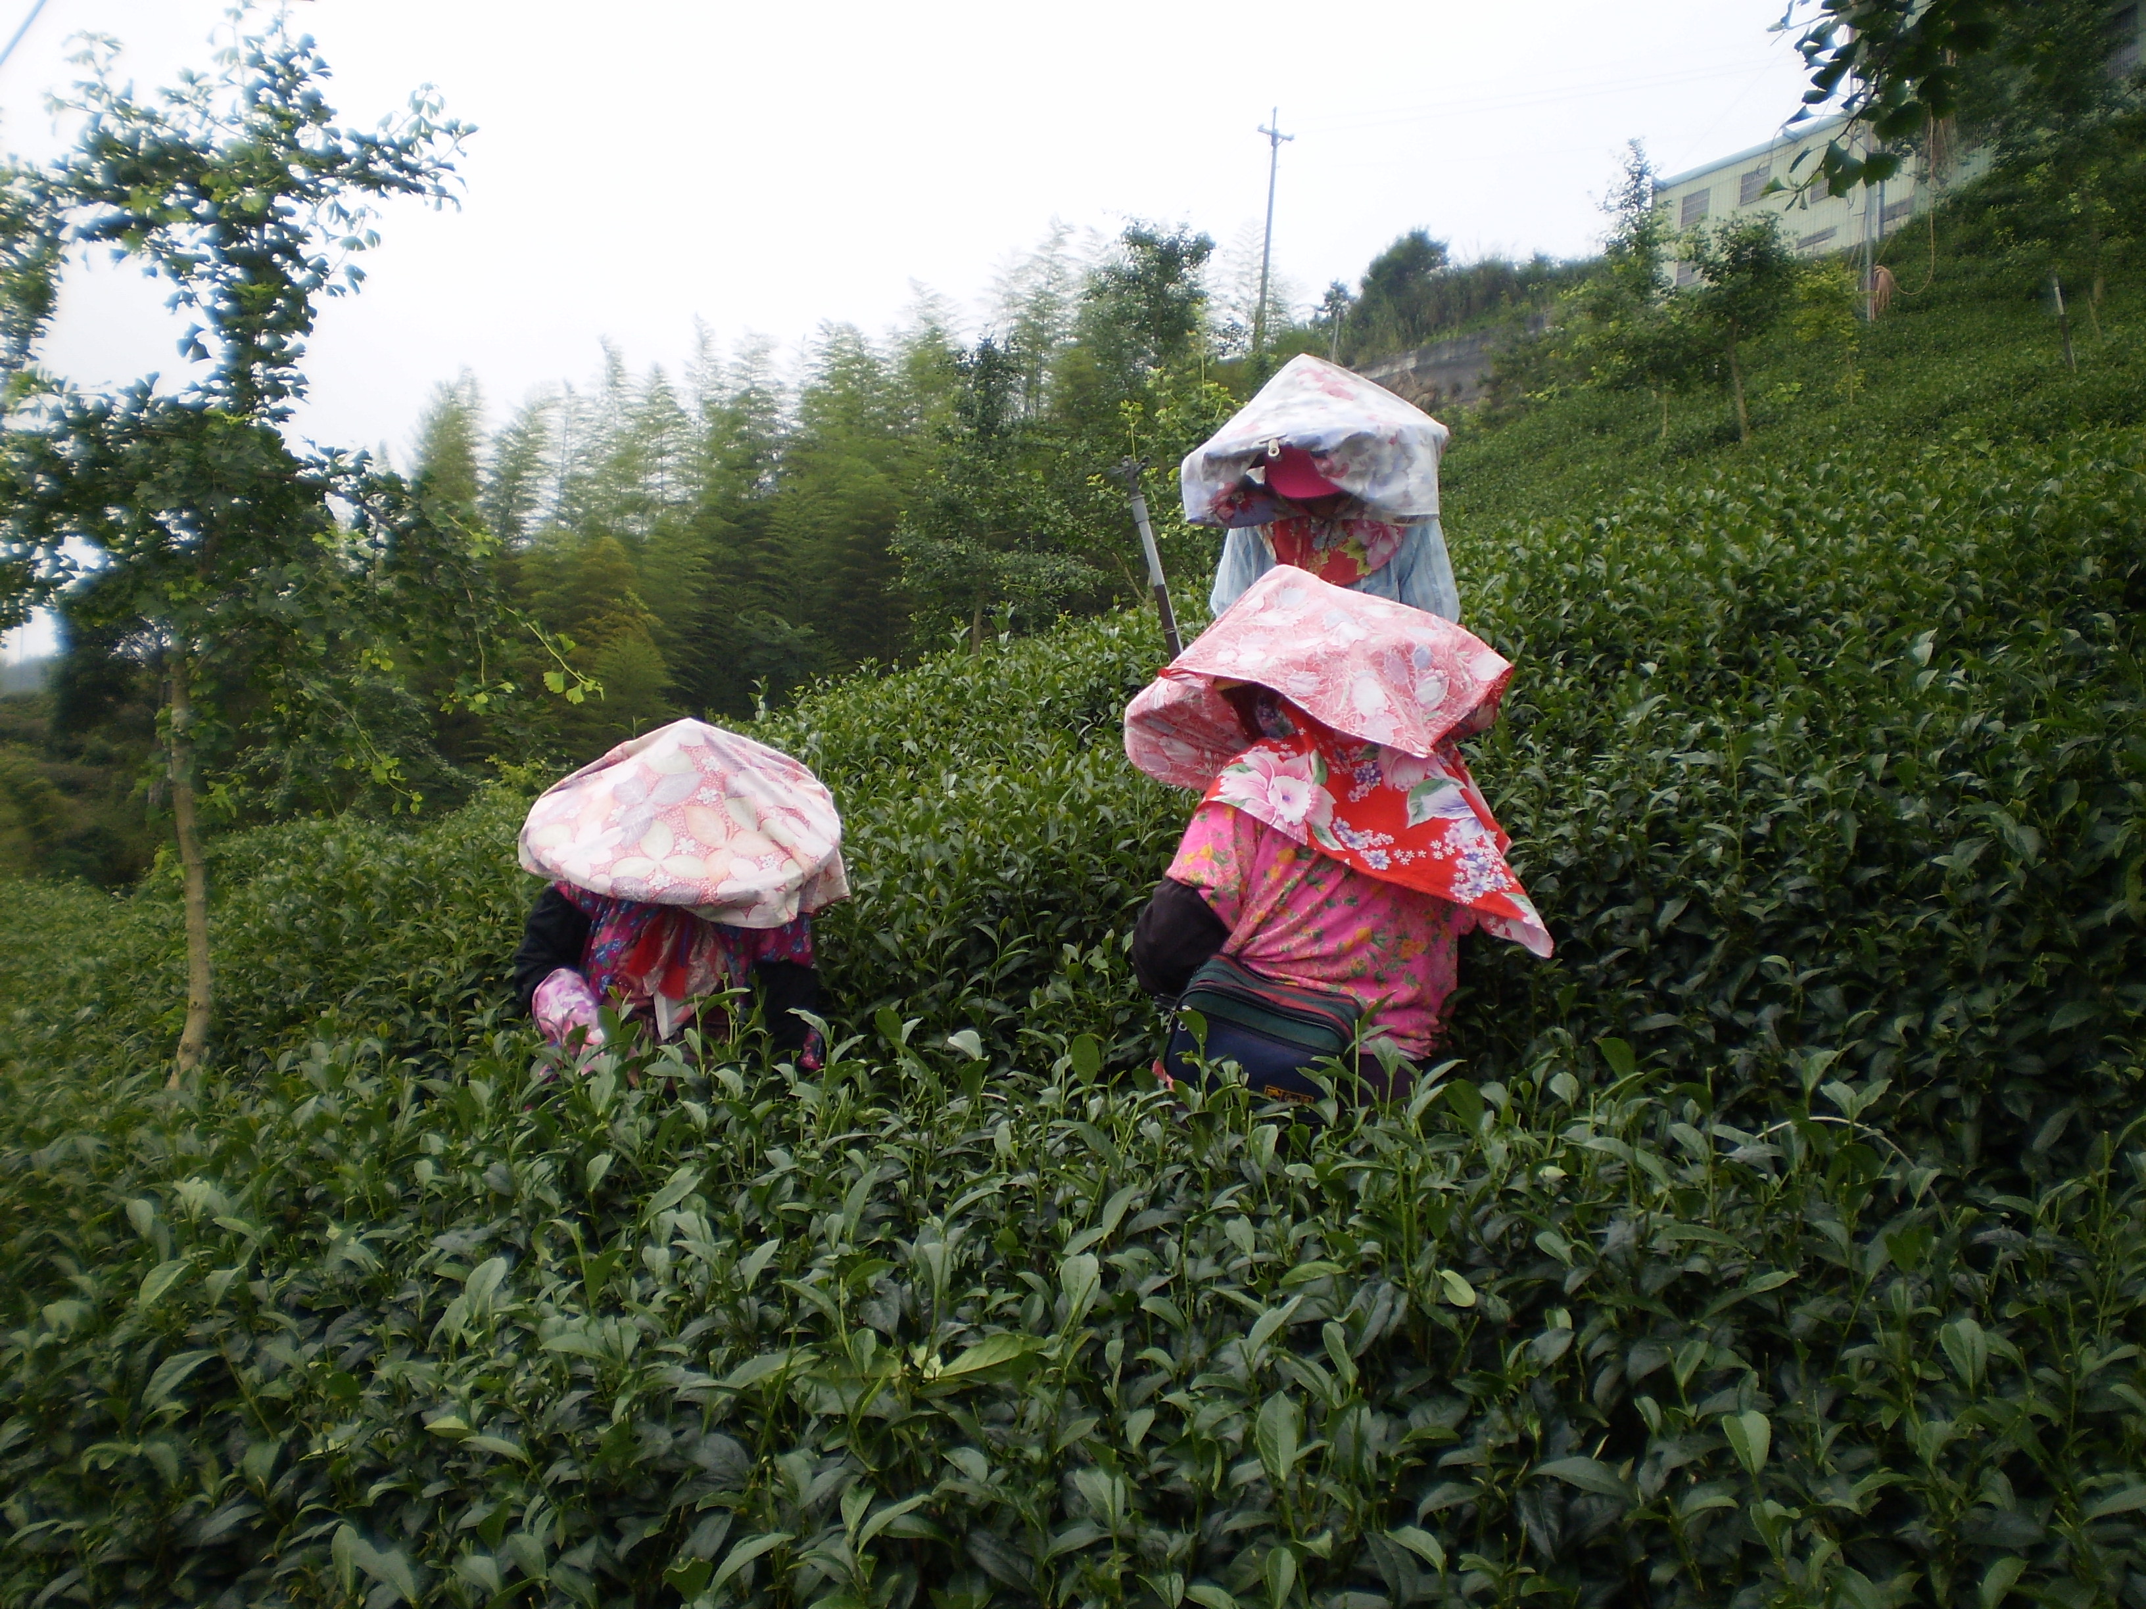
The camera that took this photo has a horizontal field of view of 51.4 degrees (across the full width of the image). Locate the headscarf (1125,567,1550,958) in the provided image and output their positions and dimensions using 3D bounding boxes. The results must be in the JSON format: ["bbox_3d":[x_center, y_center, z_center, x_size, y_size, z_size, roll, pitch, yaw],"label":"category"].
[{"bbox_3d":[0.334,-0.048,2.956,0.500,0.500,0.520,1,2,-37],"label":"headscarf"}]

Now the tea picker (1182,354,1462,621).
[{"bbox_3d":[0.419,-0.031,4.069,0.520,1.550,0.450,3,1,7],"label":"tea picker"}]

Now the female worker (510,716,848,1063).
[{"bbox_3d":[-0.628,0.578,3.417,0.540,1.400,0.520,2,1,-3],"label":"female worker"}]

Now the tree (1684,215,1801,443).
[{"bbox_3d":[4.760,-3.202,16.024,0.950,2.000,0.950,2,1,0],"label":"tree"}]

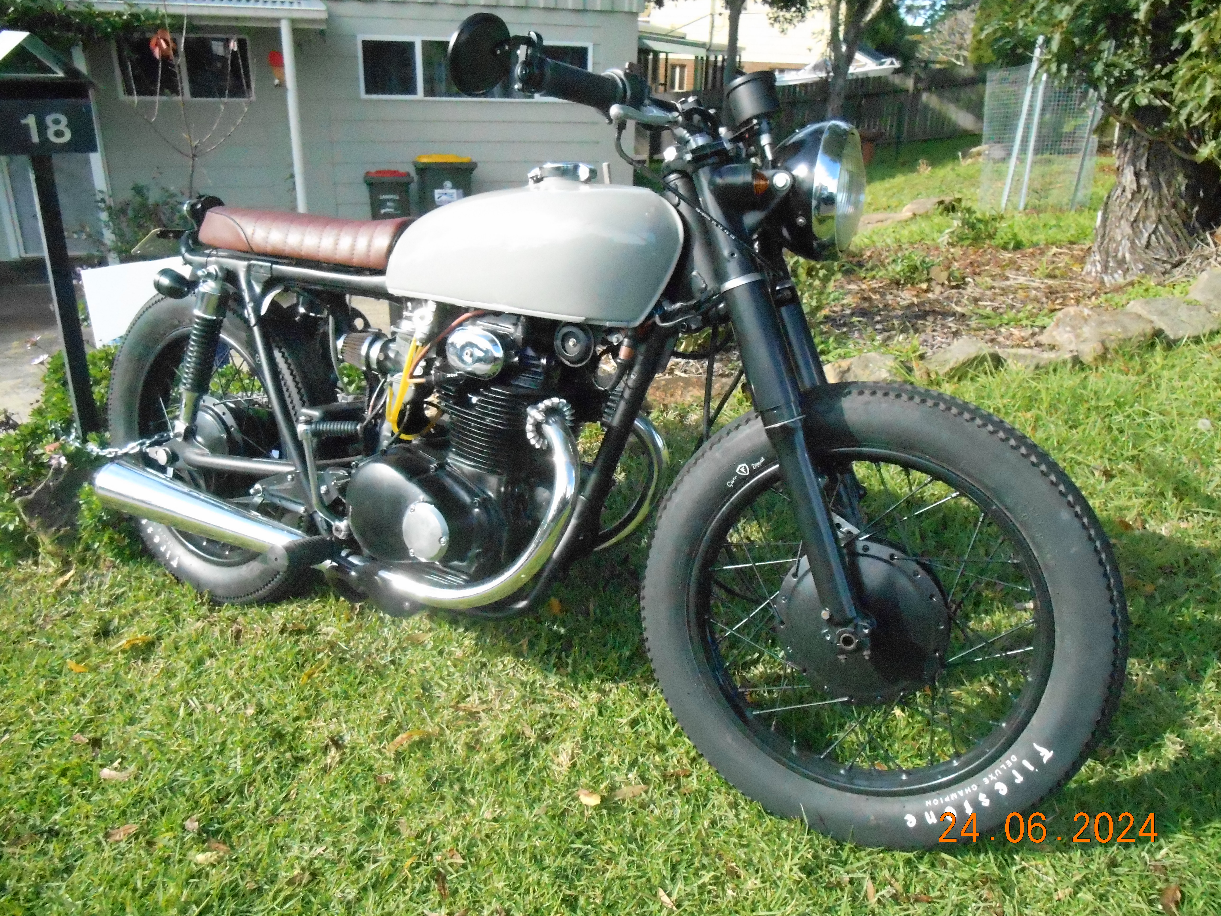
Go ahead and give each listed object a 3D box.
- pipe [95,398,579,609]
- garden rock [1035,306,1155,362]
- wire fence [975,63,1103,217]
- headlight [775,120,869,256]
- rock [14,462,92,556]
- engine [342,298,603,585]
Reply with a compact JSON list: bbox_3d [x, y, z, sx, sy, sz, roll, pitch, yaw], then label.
[{"bbox_3d":[-0.525,0.018,1.549,1.070,0.370,0.160,12,15,28],"label":"pipe"},{"bbox_3d":[1.958,-0.504,3.710,0.440,0.190,0.300,-5,23,-16],"label":"garden rock"},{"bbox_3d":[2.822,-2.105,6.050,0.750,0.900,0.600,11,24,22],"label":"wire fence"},{"bbox_3d":[0.268,-0.358,1.219,0.145,0.182,0.182,13,16,23],"label":"headlight"},{"bbox_3d":[-1.394,0.128,2.300,0.200,0.200,0.180,-12,26,-31],"label":"rock"},{"bbox_3d":[-0.217,-0.030,1.546,0.420,0.475,0.345,12,15,28],"label":"engine"}]

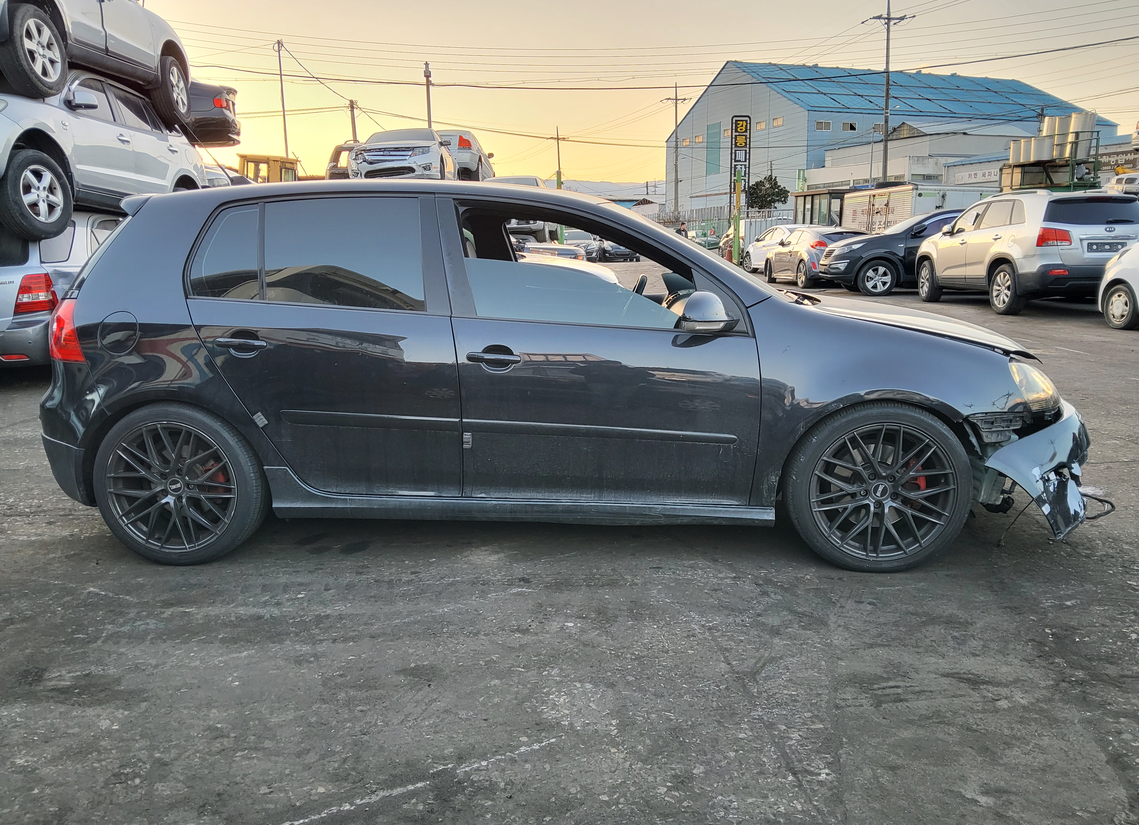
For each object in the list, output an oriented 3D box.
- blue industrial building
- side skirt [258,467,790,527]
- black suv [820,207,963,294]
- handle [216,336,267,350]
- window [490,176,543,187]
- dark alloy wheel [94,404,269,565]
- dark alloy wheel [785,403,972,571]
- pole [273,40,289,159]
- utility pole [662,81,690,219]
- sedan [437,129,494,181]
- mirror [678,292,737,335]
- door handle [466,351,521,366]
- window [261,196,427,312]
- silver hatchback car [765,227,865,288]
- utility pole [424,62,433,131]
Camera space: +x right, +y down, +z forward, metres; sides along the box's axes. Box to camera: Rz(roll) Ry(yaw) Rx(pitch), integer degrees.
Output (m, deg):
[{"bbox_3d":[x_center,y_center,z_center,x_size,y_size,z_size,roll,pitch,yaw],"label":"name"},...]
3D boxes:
[{"bbox_3d":[34.780,-28.420,95.960,39.600,18.400,26.700,-5,12,-21],"label":"blue industrial building"},{"bbox_3d":[-0.187,0.291,3.158,1.860,0.215,0.120,0,12,5],"label":"side skirt"},{"bbox_3d":[6.938,-3.170,16.546,4.440,1.640,1.855,-2,12,-3],"label":"black suv"},{"bbox_3d":[-1.162,-0.243,3.033,0.187,0.040,0.050,0,12,4],"label":"handle"},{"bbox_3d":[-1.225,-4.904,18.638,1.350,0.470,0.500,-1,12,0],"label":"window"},{"bbox_3d":[-1.472,0.256,3.315,0.640,0.640,0.240,0,12,5],"label":"dark alloy wheel"},{"bbox_3d":[1.105,0.260,3.091,0.630,0.630,0.230,0,12,4],"label":"dark alloy wheel"},{"bbox_3d":[-13.330,-12.070,40.400,0.250,10.300,0.250,-1,12,0],"label":"pole"},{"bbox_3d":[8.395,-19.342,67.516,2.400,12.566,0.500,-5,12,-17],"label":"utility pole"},{"bbox_3d":[-3.027,-6.569,22.316,1.830,1.430,4.760,-1,11,1],"label":"sedan"},{"bbox_3d":[0.463,-0.338,2.859,0.175,0.140,0.220,0,12,4],"label":"mirror"},{"bbox_3d":[-0.264,-0.188,2.981,0.190,0.040,0.050,0,12,4],"label":"door handle"},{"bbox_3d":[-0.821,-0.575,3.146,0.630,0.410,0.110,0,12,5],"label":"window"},{"bbox_3d":[6.264,-3.925,21.415,1.800,1.410,4.230,-2,11,-2],"label":"silver hatchback car"},{"bbox_3d":[-7.102,-12.857,44.283,0.380,9.921,0.380,-1,12,0],"label":"utility pole"}]

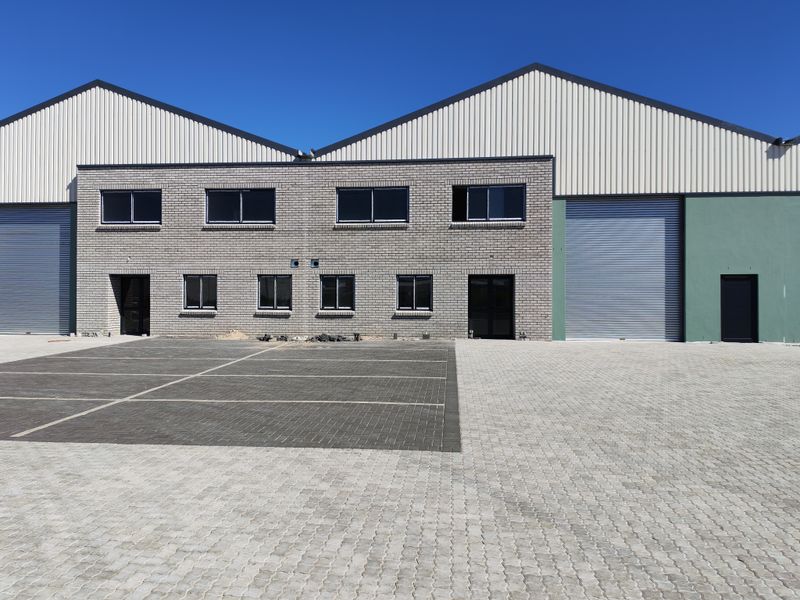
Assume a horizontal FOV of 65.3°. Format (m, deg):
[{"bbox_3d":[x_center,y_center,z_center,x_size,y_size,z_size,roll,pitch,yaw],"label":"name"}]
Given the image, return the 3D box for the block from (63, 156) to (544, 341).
[{"bbox_3d":[-3.147,-1.676,20.934,16.160,5.920,0.300,0,1,6],"label":"block"}]

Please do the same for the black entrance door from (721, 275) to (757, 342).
[{"bbox_3d":[10.554,0.252,19.456,1.109,2.122,0.100,0,1,6],"label":"black entrance door"}]

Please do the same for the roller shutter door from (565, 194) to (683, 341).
[{"bbox_3d":[7.158,-0.957,19.985,3.607,4.521,0.150,0,1,6],"label":"roller shutter door"}]

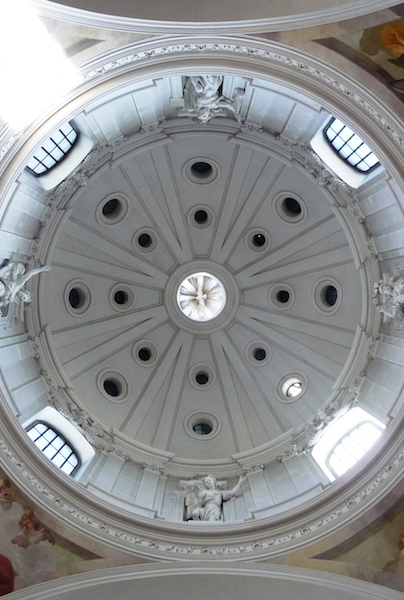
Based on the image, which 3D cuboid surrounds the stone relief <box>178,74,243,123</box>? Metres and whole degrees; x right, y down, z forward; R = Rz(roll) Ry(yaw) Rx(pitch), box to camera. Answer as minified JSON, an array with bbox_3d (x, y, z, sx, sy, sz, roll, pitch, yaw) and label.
[{"bbox_3d":[0.300,-6.200,21.700,2.100,2.700,1.200,0,-90,0],"label":"stone relief"}]

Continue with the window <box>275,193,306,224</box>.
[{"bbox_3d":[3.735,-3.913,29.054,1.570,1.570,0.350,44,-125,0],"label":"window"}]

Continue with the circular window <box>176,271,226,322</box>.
[{"bbox_3d":[0.000,-0.100,32.000,2.300,0.400,2.300,0,-90,0],"label":"circular window"}]

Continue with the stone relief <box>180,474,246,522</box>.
[{"bbox_3d":[0.330,6.200,21.700,2.100,2.700,1.200,0,-90,0],"label":"stone relief"}]

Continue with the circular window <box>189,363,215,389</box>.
[{"bbox_3d":[0.018,3.550,31.785,1.180,0.300,1.180,0,-122,0],"label":"circular window"}]

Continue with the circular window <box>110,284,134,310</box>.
[{"bbox_3d":[-3.702,-0.138,31.785,1.180,0.300,1.180,0,-90,-32],"label":"circular window"}]

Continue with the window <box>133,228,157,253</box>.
[{"bbox_3d":[-2.577,-2.666,30.851,1.200,0.280,1.200,-45,-58,0],"label":"window"}]

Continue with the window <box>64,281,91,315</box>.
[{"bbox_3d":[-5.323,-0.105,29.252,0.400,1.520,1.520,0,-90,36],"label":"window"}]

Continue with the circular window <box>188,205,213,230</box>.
[{"bbox_3d":[-0.033,-3.825,31.785,1.180,0.300,1.180,-1,-58,0],"label":"circular window"}]

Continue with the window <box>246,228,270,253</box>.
[{"bbox_3d":[2.547,-2.681,30.870,1.130,0.350,1.130,45,-57,0],"label":"window"}]

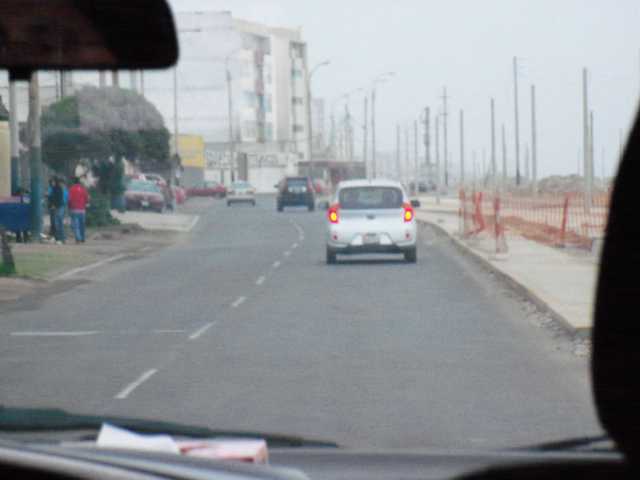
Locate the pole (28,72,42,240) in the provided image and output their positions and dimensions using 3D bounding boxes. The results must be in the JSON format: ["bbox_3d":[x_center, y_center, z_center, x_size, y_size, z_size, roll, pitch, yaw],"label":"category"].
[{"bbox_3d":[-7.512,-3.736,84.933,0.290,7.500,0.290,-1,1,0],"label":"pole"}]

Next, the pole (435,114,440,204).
[{"bbox_3d":[7.502,-5.102,206.950,0.190,5.600,0.190,-1,1,0],"label":"pole"}]

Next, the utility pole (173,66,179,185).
[{"bbox_3d":[-7.549,-5.832,167.923,0.170,8.500,0.170,-1,1,0],"label":"utility pole"}]

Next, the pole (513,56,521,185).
[{"bbox_3d":[18.144,-10.960,298.000,0.300,12.000,0.300,-1,1,0],"label":"pole"}]

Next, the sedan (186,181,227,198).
[{"bbox_3d":[-9.307,-4.105,263.000,3.900,1.400,1.620,-1,1,21],"label":"sedan"}]

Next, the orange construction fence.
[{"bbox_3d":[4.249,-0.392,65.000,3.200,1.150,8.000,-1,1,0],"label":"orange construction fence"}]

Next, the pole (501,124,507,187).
[{"bbox_3d":[15.835,-7.003,278.000,0.220,5.900,0.220,-1,1,0],"label":"pole"}]

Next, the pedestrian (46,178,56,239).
[{"bbox_3d":[-7.179,-0.852,87.000,0.460,1.610,0.320,-2,1,-30],"label":"pedestrian"}]

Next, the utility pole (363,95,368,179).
[{"bbox_3d":[3.980,-7.963,275.075,0.250,8.300,0.250,-1,1,0],"label":"utility pole"}]

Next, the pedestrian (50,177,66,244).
[{"bbox_3d":[-6.466,-0.722,80.000,0.480,1.660,0.320,-1,1,27],"label":"pedestrian"}]

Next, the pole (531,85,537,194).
[{"bbox_3d":[11.112,-4.959,168.000,0.200,6.200,0.200,-1,1,0],"label":"pole"}]

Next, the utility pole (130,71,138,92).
[{"bbox_3d":[-8.839,-6.252,155.000,0.290,9.000,0.290,-1,1,0],"label":"utility pole"}]

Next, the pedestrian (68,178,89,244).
[{"bbox_3d":[-5.971,-0.729,80.000,0.500,1.660,0.320,-1,1,14],"label":"pedestrian"}]

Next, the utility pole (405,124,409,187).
[{"bbox_3d":[7.529,-7.010,280.000,0.200,5.900,0.200,-1,1,0],"label":"utility pole"}]

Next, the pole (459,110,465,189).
[{"bbox_3d":[9.232,-5.621,210.051,0.200,5.700,0.200,-1,1,0],"label":"pole"}]

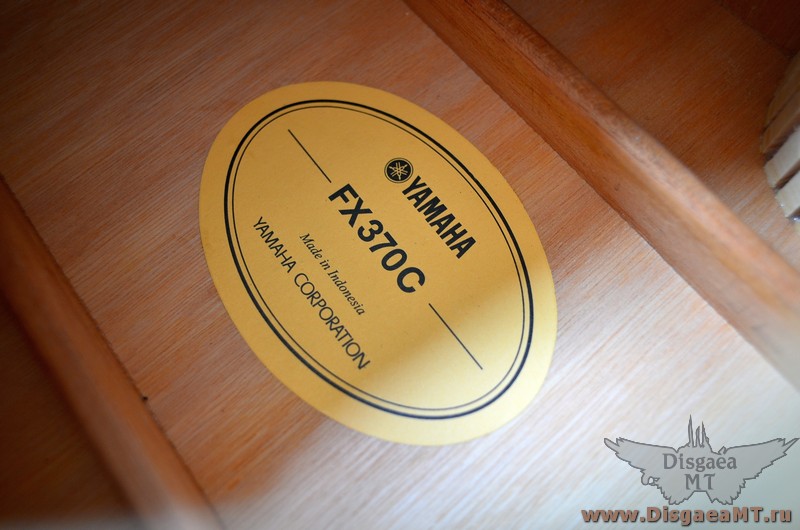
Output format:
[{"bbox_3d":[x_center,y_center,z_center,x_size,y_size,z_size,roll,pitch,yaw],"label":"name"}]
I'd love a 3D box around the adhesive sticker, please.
[{"bbox_3d":[-0.006,-0.005,0.145,0.072,0.001,0.100,-36,74,-13],"label":"adhesive sticker"}]

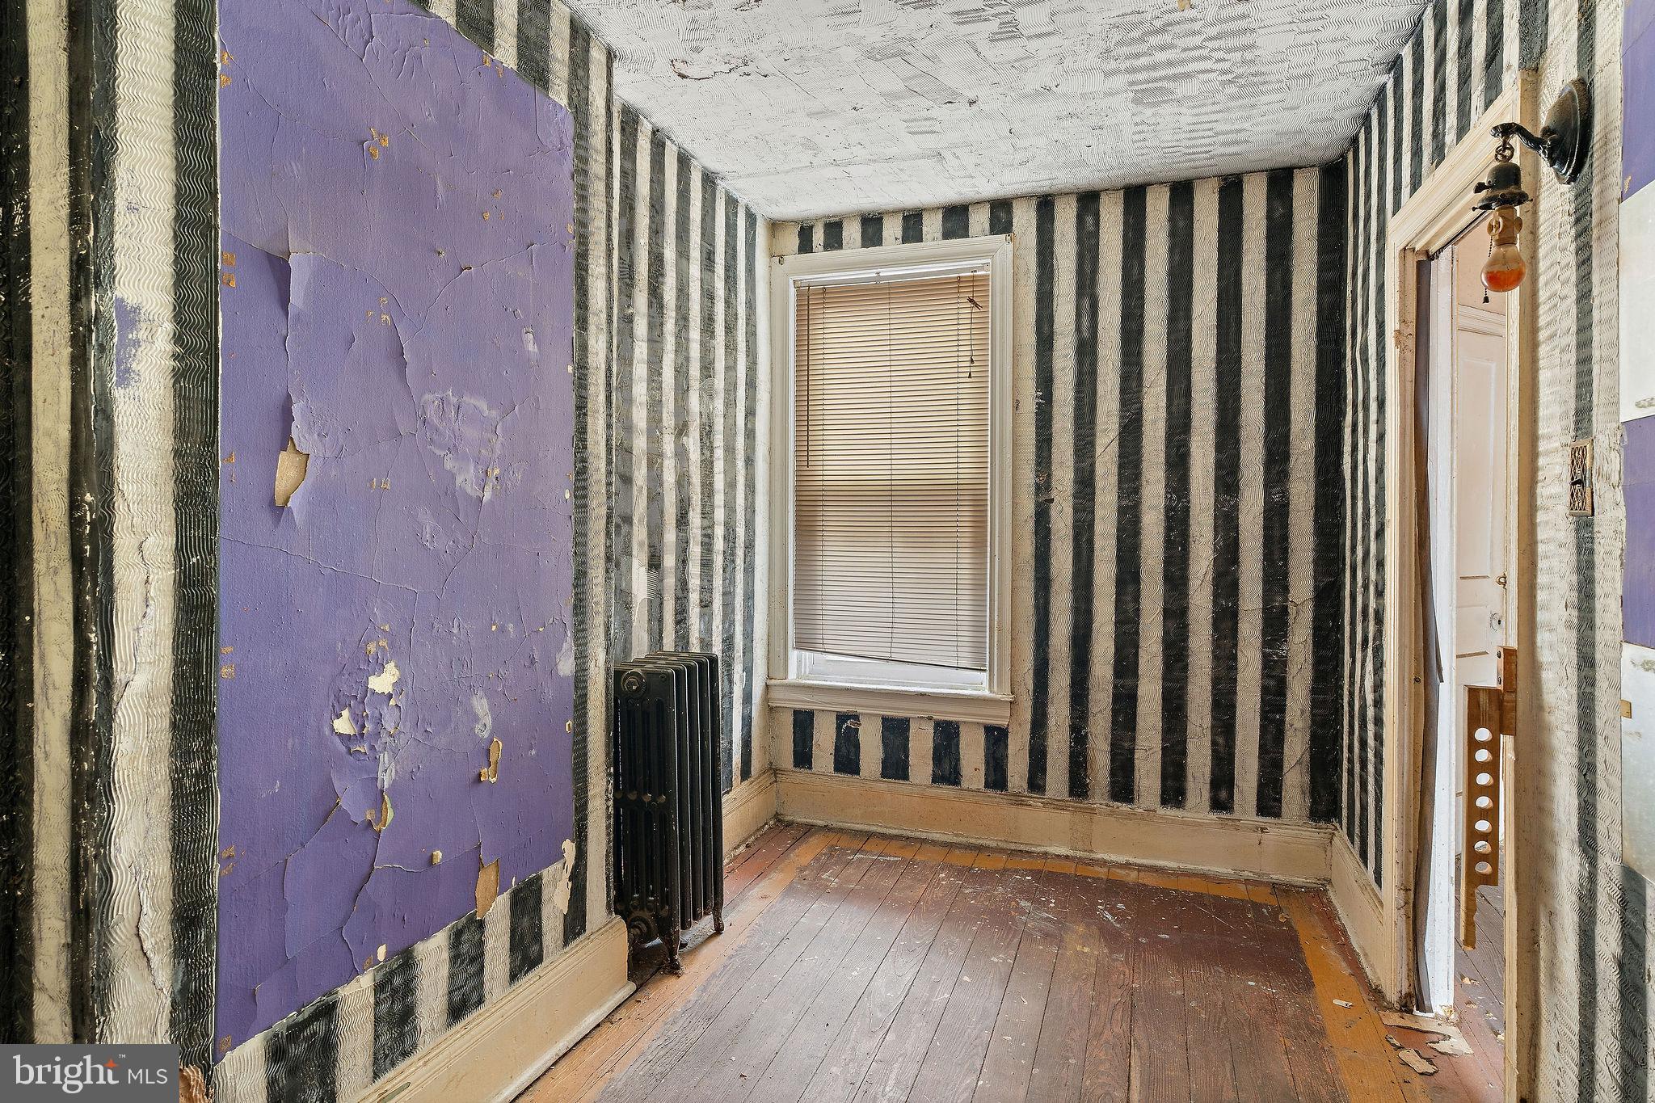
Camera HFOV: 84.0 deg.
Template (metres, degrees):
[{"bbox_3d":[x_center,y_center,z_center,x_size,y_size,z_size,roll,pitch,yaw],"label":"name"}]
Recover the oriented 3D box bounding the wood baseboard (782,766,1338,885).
[{"bbox_3d":[0.787,1.063,3.601,2.120,0.210,0.035,1,1,19],"label":"wood baseboard"}]

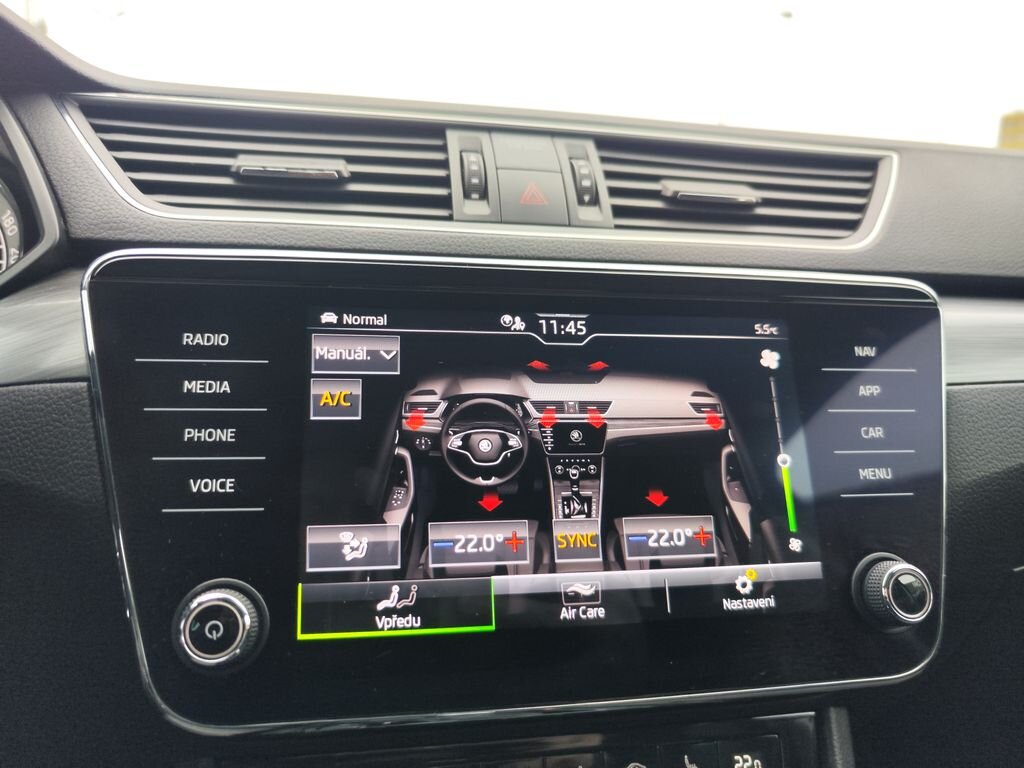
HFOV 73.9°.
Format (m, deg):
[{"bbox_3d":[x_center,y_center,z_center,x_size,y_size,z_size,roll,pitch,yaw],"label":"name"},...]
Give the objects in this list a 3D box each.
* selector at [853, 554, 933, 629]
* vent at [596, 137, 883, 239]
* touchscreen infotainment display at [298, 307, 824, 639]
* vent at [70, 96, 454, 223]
[{"bbox_3d":[0.129,0.070,0.230,0.026,0.026,0.016,0,-15,-10],"label":"selector"},{"bbox_3d":[0.111,-0.085,0.323,0.146,0.052,0.025,0,-23,-10],"label":"vent"},{"bbox_3d":[0.019,0.026,0.232,0.174,0.105,0.008,0,-15,-10],"label":"touchscreen infotainment display"},{"bbox_3d":[-0.101,-0.086,0.283,0.147,0.052,0.025,0,-23,-10],"label":"vent"}]

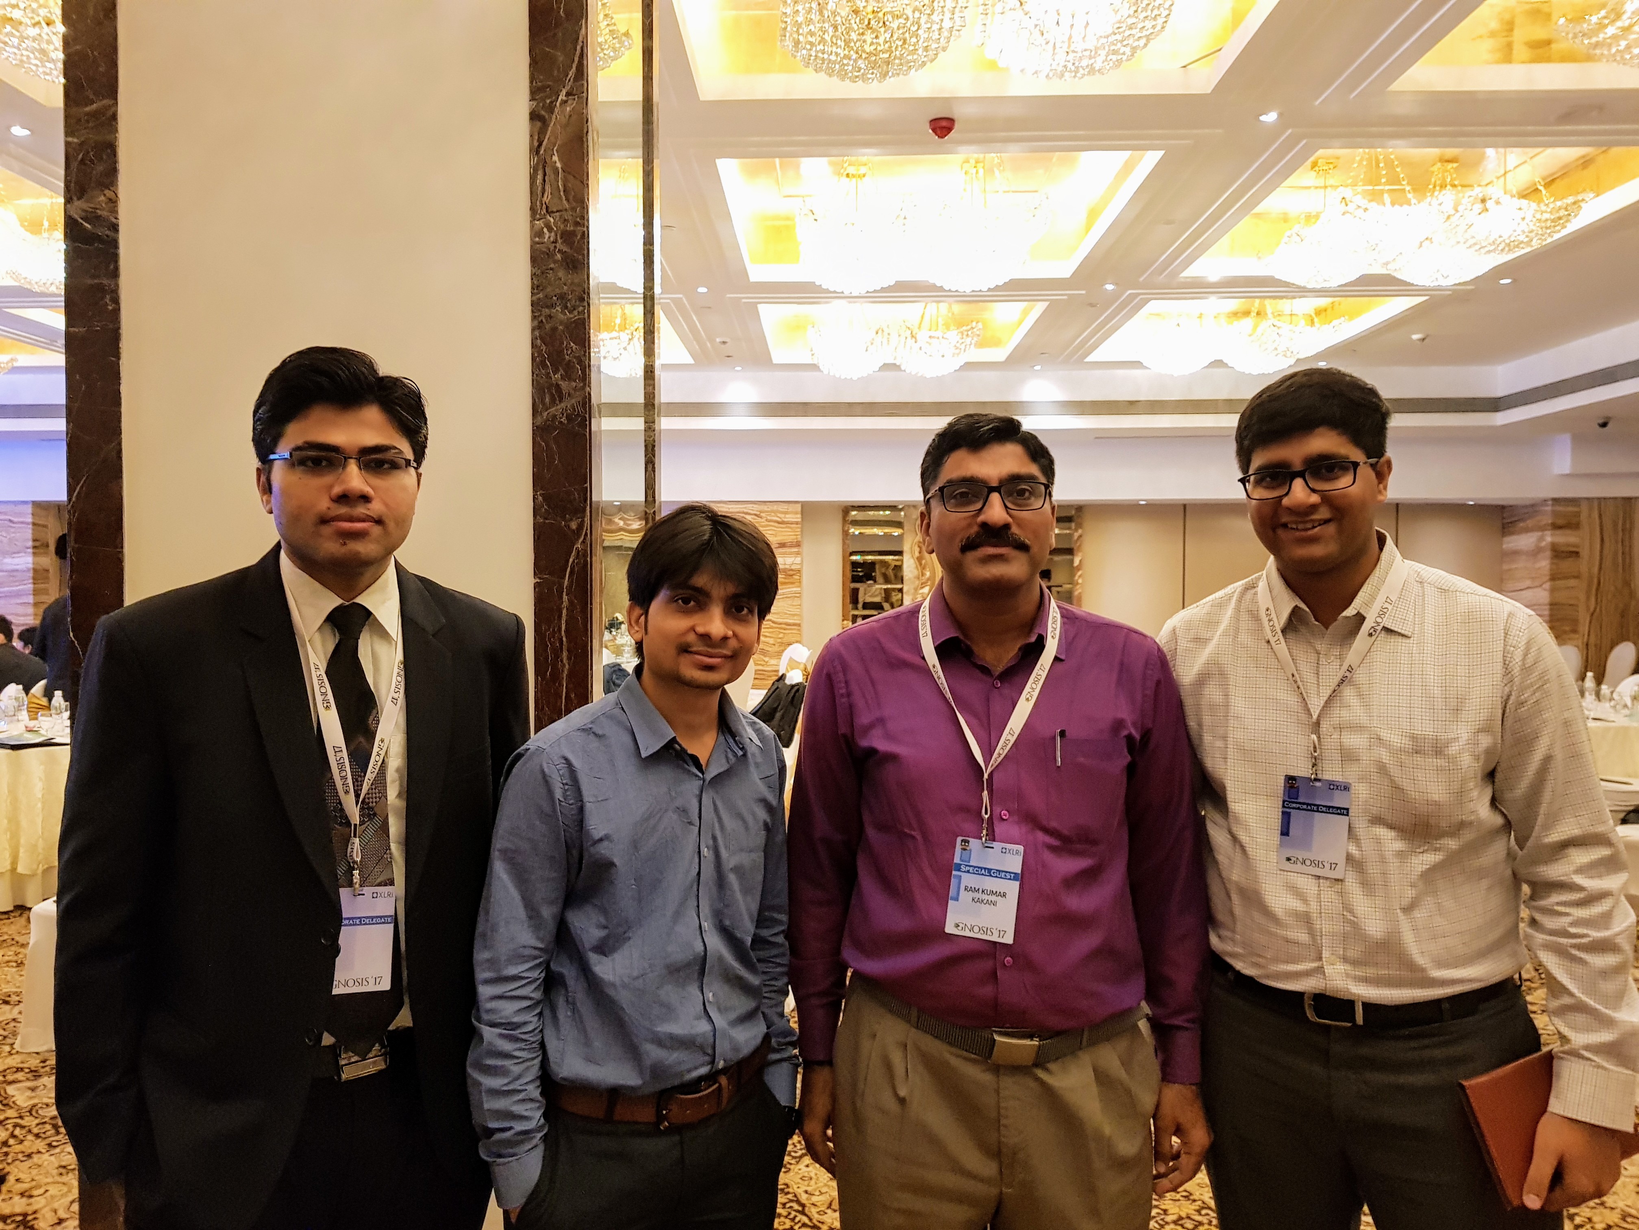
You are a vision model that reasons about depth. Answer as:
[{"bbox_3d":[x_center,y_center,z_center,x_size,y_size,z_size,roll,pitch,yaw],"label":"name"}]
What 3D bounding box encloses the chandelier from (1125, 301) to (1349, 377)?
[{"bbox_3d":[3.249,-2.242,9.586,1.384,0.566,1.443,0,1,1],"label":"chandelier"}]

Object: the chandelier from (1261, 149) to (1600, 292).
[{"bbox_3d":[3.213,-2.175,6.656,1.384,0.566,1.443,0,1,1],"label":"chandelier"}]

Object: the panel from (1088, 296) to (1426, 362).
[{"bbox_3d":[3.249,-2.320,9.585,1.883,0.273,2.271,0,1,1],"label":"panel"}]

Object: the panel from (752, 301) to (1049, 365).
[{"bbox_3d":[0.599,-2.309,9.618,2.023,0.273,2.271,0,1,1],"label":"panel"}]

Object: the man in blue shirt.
[{"bbox_3d":[-0.214,0.666,1.518,0.440,1.602,0.280,-1,1,-27],"label":"man in blue shirt"}]

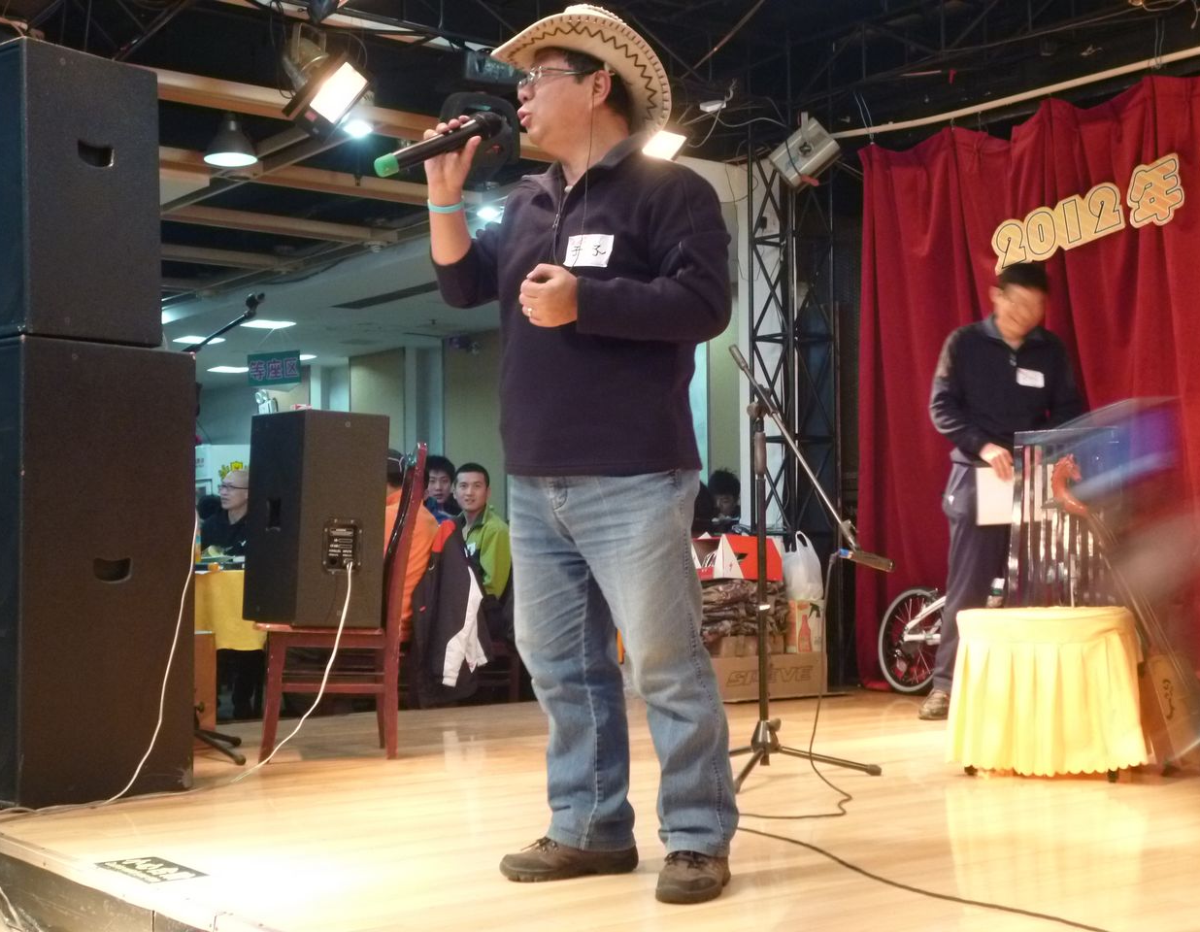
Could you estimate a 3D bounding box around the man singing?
[{"bbox_3d":[-0.036,-0.045,3.524,0.590,1.813,0.520,-2,-3,41],"label":"man singing"}]

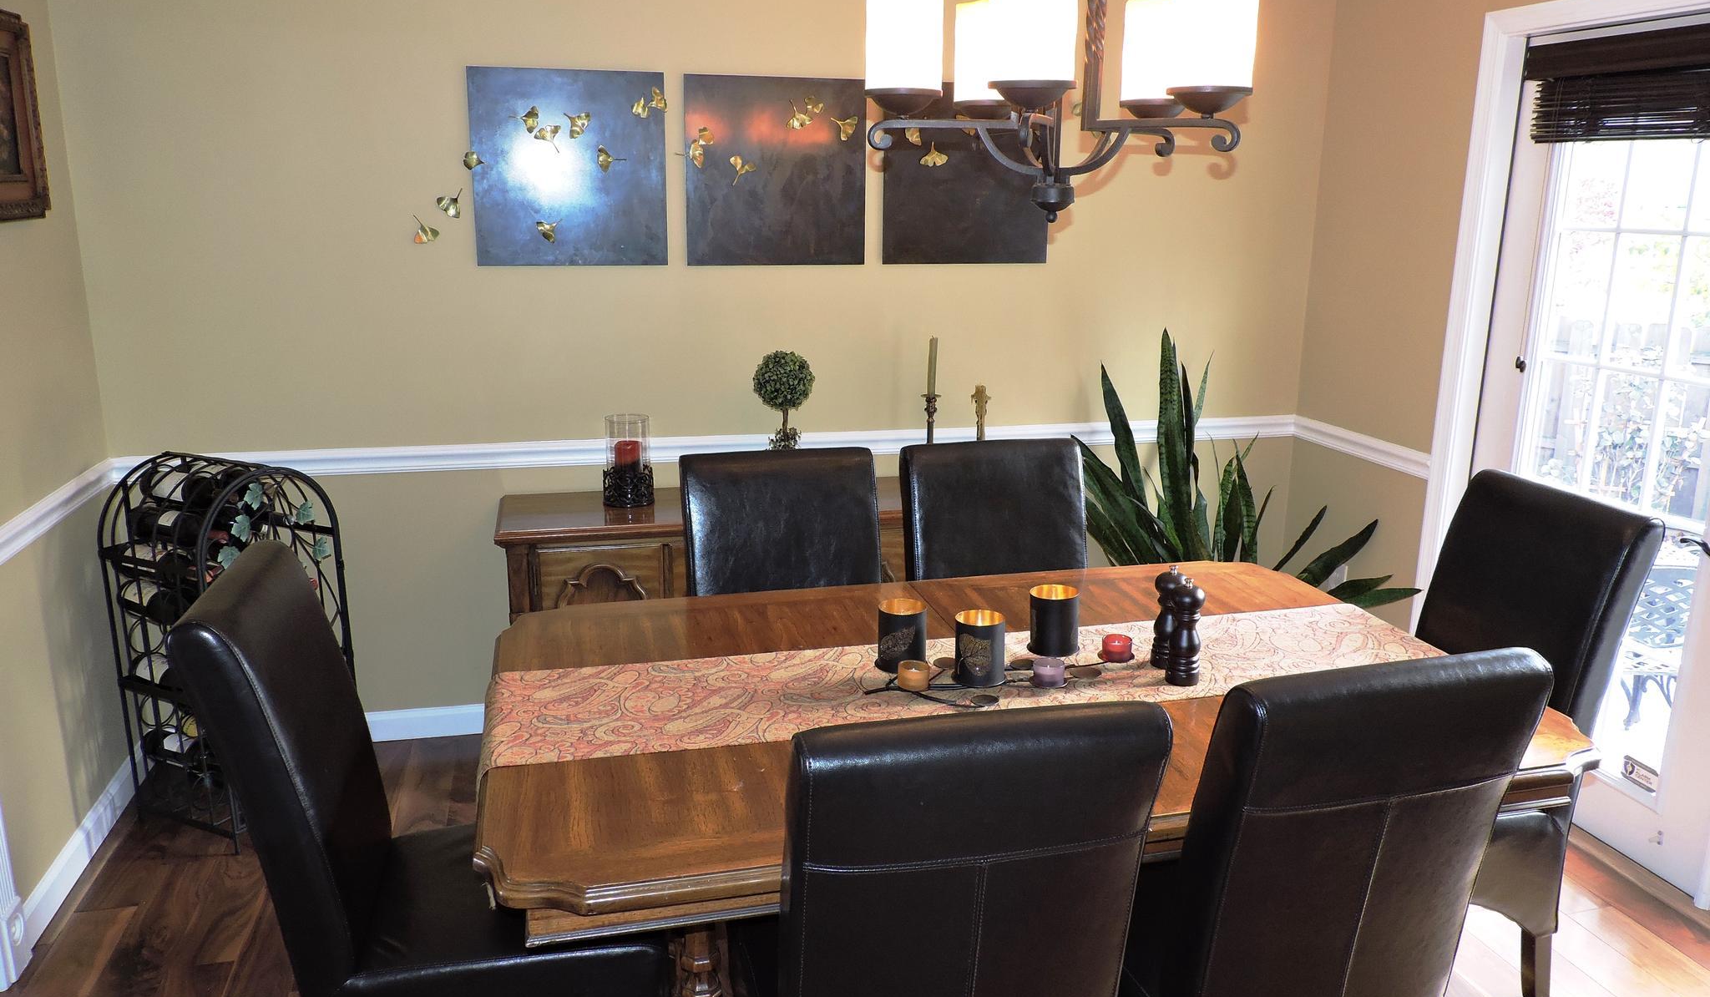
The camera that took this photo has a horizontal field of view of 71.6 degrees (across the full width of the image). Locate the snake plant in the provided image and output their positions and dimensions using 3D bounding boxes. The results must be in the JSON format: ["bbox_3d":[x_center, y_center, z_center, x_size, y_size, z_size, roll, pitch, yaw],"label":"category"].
[{"bbox_3d":[1.037,0.147,3.424,0.840,1.180,0.740,-3,14,-14],"label":"snake plant"}]

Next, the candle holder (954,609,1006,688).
[{"bbox_3d":[0.211,0.253,1.996,0.089,0.107,0.089,1,14,0],"label":"candle holder"}]

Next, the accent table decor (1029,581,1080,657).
[{"bbox_3d":[0.361,0.220,2.135,0.089,0.106,0.089,1,14,0],"label":"accent table decor"}]

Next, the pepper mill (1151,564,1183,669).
[{"bbox_3d":[0.555,0.204,2.076,0.058,0.181,0.058,-3,14,-14],"label":"pepper mill"}]

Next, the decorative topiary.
[{"bbox_3d":[-0.193,-0.196,3.283,0.172,0.433,0.172,-3,14,-14],"label":"decorative topiary"}]

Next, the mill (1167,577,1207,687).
[{"bbox_3d":[0.560,0.223,1.997,0.058,0.182,0.058,-3,14,-14],"label":"mill"}]

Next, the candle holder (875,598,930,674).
[{"bbox_3d":[0.083,0.238,2.051,0.089,0.106,0.089,1,14,0],"label":"candle holder"}]

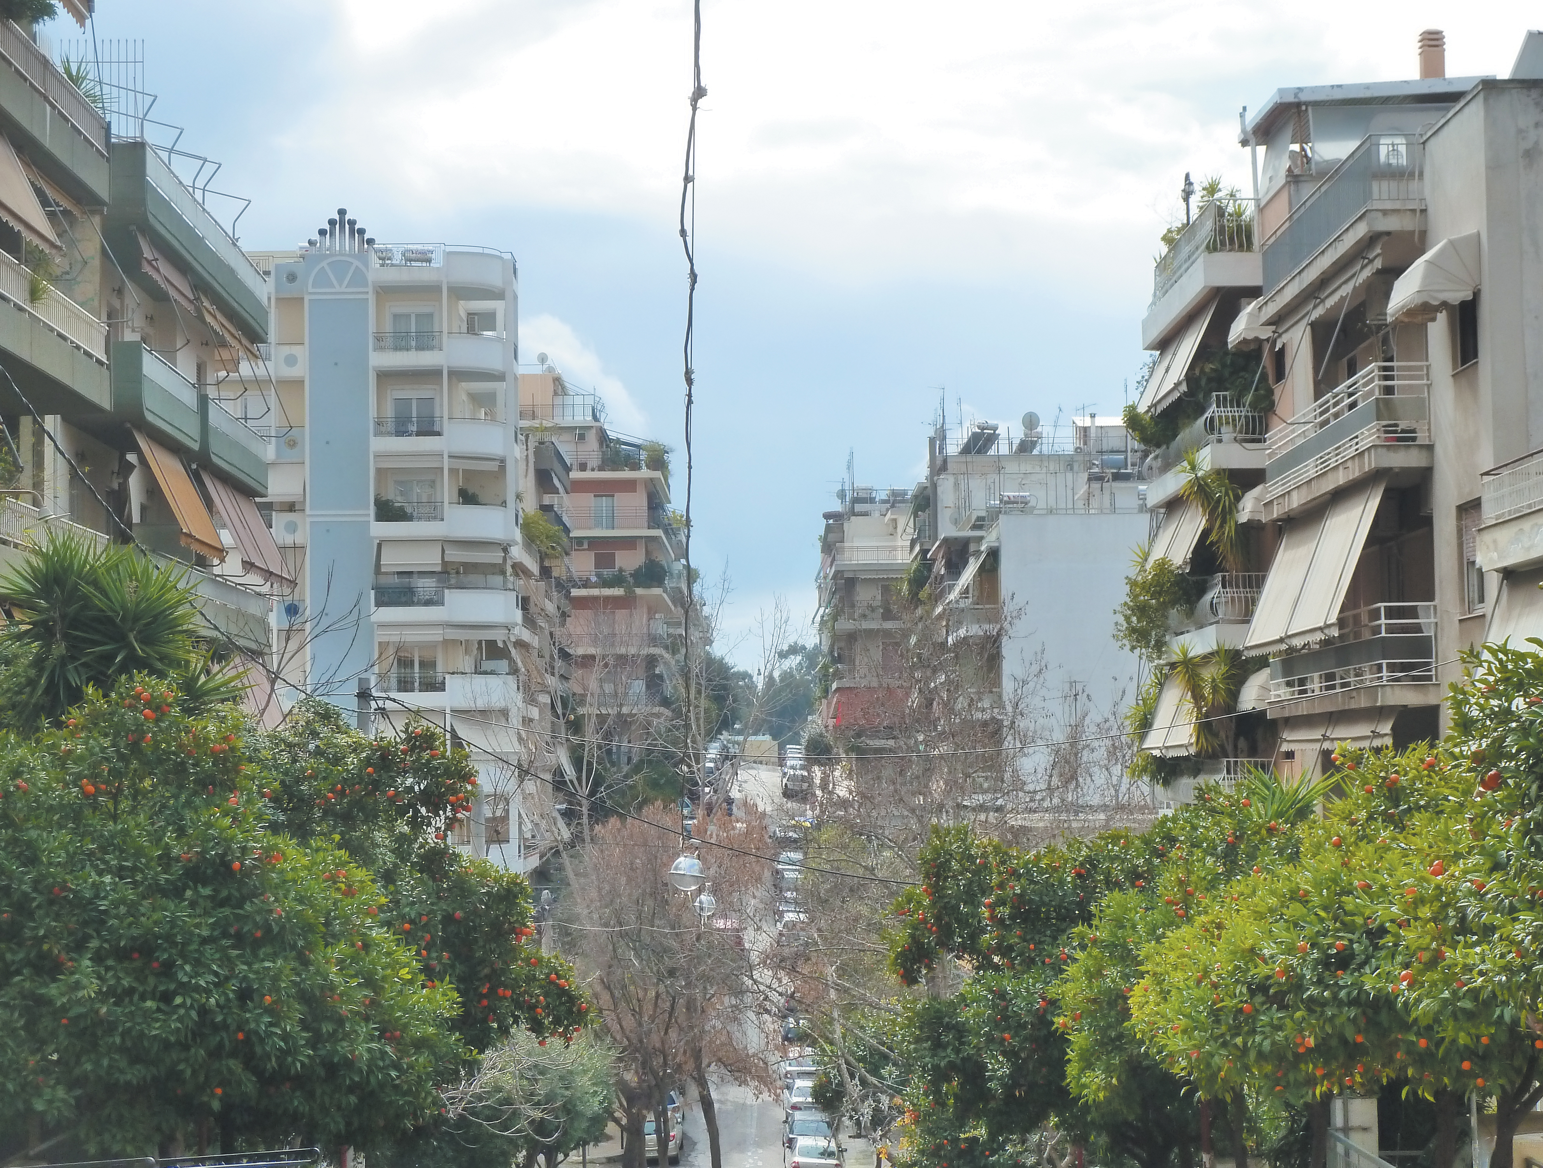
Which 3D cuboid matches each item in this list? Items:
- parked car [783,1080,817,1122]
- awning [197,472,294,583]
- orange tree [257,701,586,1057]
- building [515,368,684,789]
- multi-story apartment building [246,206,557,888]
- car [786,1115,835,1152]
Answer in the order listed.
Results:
[{"bbox_3d":[1.383,18.001,112.334,1.700,1.430,4.300,-1,2,-1],"label":"parked car"},{"bbox_3d":[-9.469,-0.926,58.548,0.880,1.730,6.400,-1,-4,-1],"label":"awning"},{"bbox_3d":[-3.673,3.802,31.780,3.800,5.300,3.800,-1,-4,-1],"label":"orange tree"},{"bbox_3d":[-10.537,1.670,172.850,9.790,24.280,15.500,-1,-4,-1],"label":"building"},{"bbox_3d":[-15.074,1.791,123.435,11.830,29.190,12.000,-1,-4,-1],"label":"multi-story apartment building"},{"bbox_3d":[1.325,18.263,106.806,1.700,1.450,4.200,-1,1,-1],"label":"car"}]

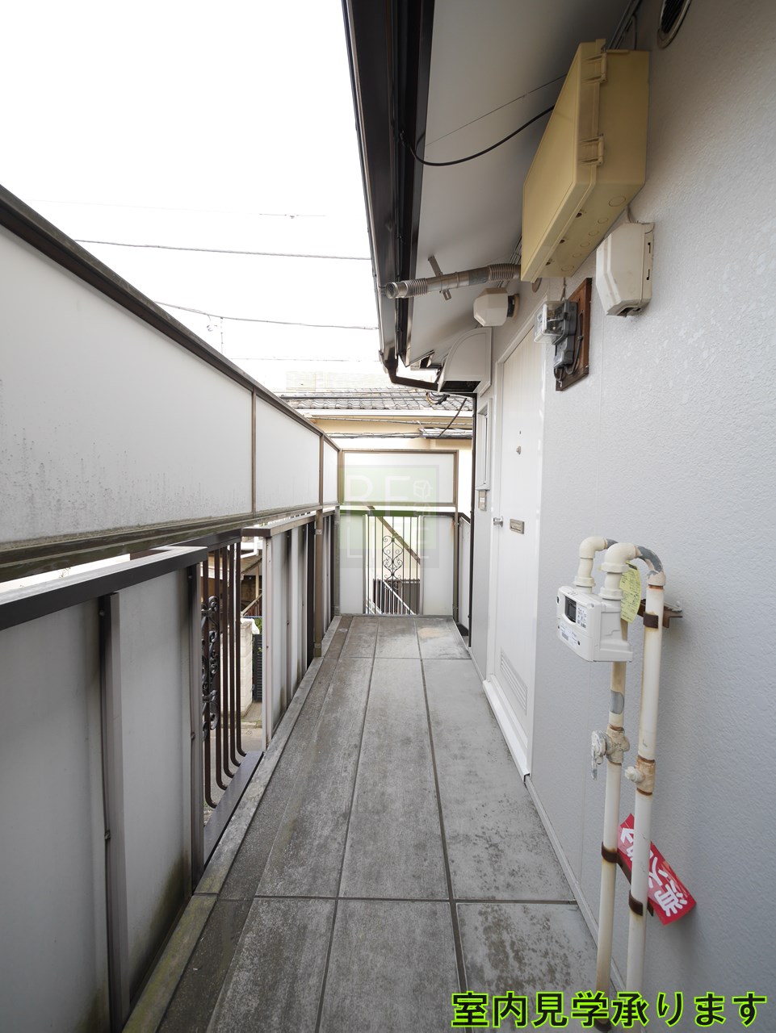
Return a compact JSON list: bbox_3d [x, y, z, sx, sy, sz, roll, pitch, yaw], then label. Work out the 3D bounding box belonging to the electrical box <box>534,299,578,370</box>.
[{"bbox_3d":[0.530,-0.566,1.338,0.101,0.190,0.123,1,4,2],"label":"electrical box"}]

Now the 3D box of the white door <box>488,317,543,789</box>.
[{"bbox_3d":[0.629,0.115,2.117,0.074,1.958,0.877,1,4,2],"label":"white door"}]

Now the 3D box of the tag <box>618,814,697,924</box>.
[{"bbox_3d":[0.532,0.721,0.874,0.080,0.008,0.220,-42,1,4],"label":"tag"}]

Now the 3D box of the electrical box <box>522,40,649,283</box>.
[{"bbox_3d":[0.520,-0.933,1.169,0.161,0.300,0.422,1,4,2],"label":"electrical box"}]

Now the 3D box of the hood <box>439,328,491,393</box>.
[{"bbox_3d":[0.503,-1.010,2.758,0.299,0.342,0.346,1,4,2],"label":"hood"}]

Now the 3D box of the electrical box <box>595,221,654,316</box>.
[{"bbox_3d":[0.544,-0.570,0.972,0.095,0.174,0.083,1,4,2],"label":"electrical box"}]

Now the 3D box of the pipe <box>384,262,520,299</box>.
[{"bbox_3d":[0.284,-0.951,1.685,0.597,0.072,0.065,-6,3,1],"label":"pipe"}]

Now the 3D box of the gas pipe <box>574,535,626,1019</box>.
[{"bbox_3d":[0.465,0.614,0.949,0.124,1.145,0.047,1,3,2],"label":"gas pipe"}]

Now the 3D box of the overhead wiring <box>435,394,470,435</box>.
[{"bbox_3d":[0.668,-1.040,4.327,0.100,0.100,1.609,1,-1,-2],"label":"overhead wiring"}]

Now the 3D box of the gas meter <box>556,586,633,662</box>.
[{"bbox_3d":[0.421,0.205,0.855,0.080,0.130,0.178,1,4,2],"label":"gas meter"}]

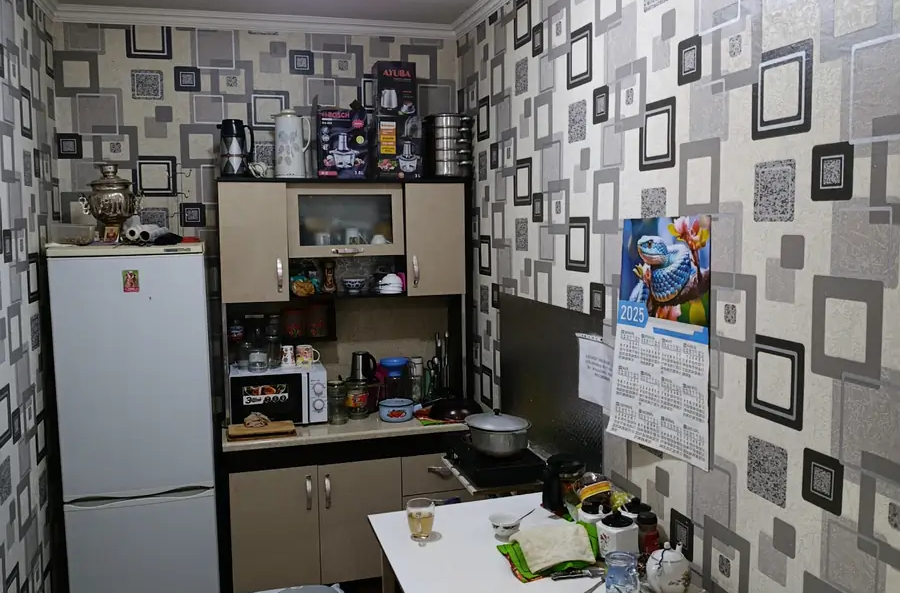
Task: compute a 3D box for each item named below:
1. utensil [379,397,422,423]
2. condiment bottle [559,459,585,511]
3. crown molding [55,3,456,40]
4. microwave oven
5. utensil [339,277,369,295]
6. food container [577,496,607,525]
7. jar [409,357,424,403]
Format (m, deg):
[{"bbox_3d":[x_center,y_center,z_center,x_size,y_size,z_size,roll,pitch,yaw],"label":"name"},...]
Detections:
[{"bbox_3d":[-0.238,0.533,3.794,0.205,0.092,0.175,-2,5,-16],"label":"utensil"},{"bbox_3d":[0.417,0.649,2.721,0.090,0.160,0.090,0,5,9],"label":"condiment bottle"},{"bbox_3d":[-0.914,-1.382,3.994,1.980,0.070,0.050,-2,5,-15],"label":"crown molding"},{"bbox_3d":[-0.834,0.470,3.866,0.442,0.251,0.324,-2,5,-15],"label":"microwave oven"},{"bbox_3d":[-0.466,-0.053,3.898,0.123,0.068,0.123,-2,5,-16],"label":"utensil"},{"bbox_3d":[0.453,0.687,2.437,0.115,0.134,0.115,1,6,22],"label":"food container"},{"bbox_3d":[-0.180,0.435,4.136,0.070,0.235,0.070,-2,5,-15],"label":"jar"}]

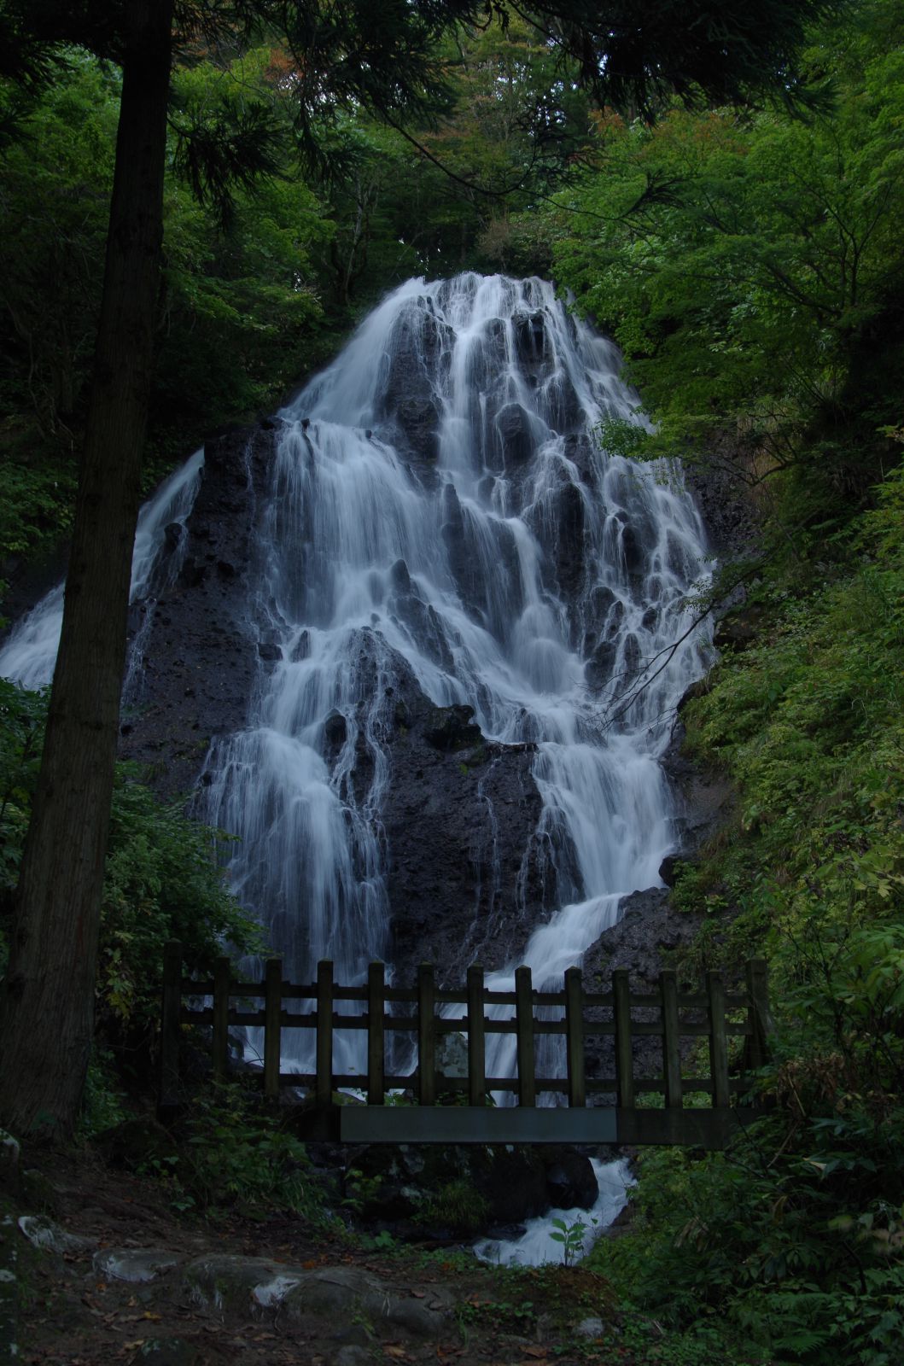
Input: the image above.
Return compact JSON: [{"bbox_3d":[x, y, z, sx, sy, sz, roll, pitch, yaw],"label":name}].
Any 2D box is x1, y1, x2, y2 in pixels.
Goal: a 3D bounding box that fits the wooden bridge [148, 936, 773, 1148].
[{"bbox_3d":[0.186,2.751,12.026,4.736,1.440,0.170,3,-21,-10],"label":"wooden bridge"}]

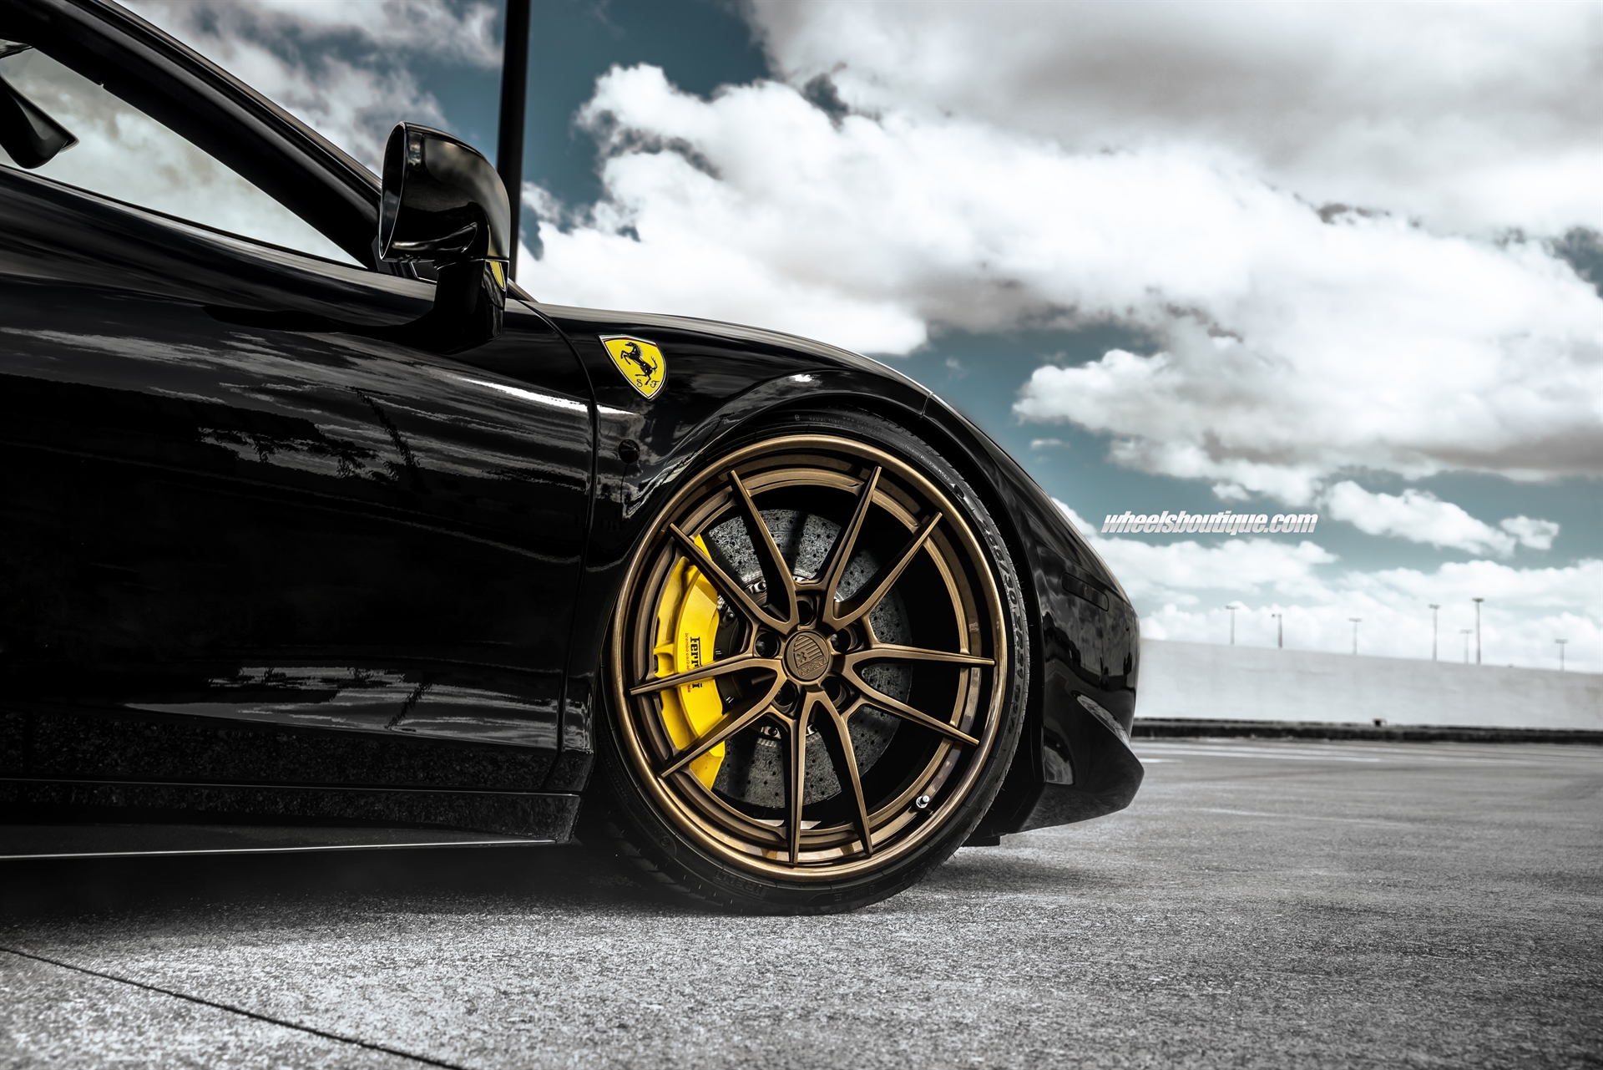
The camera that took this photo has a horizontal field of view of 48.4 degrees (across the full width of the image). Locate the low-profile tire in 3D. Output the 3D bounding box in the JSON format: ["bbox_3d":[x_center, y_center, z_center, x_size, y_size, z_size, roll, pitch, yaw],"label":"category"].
[{"bbox_3d":[-0.031,0.163,2.384,0.680,0.678,0.255,4,-6,-27],"label":"low-profile tire"}]

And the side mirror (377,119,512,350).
[{"bbox_3d":[-0.426,-0.351,2.116,0.155,0.255,0.220,4,-6,-27],"label":"side mirror"}]

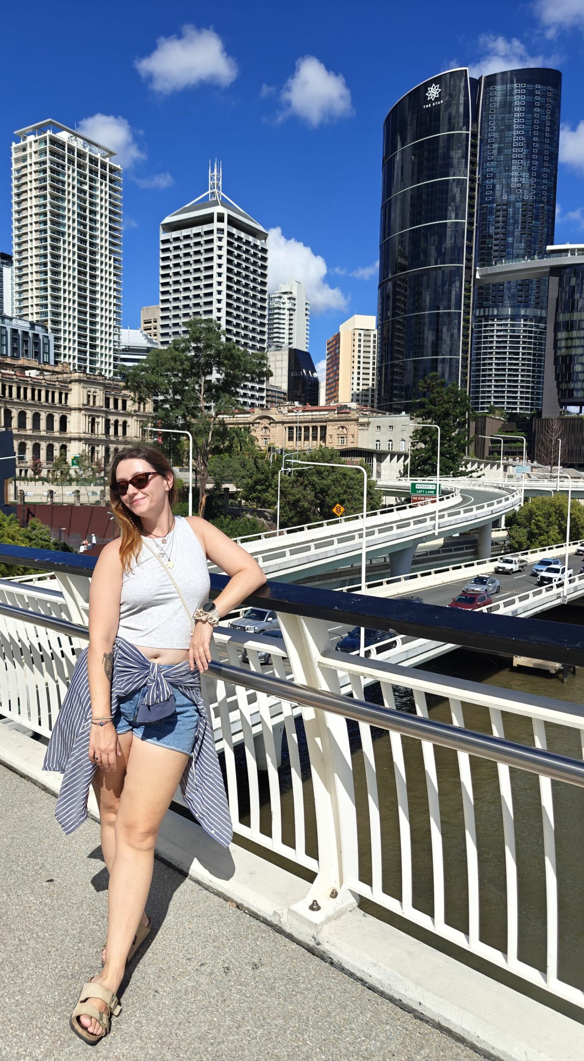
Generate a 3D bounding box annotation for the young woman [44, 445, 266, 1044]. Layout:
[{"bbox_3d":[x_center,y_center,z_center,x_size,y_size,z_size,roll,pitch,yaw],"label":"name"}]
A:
[{"bbox_3d":[-0.464,0.561,2.176,0.660,1.630,0.590,2,3,7],"label":"young woman"}]

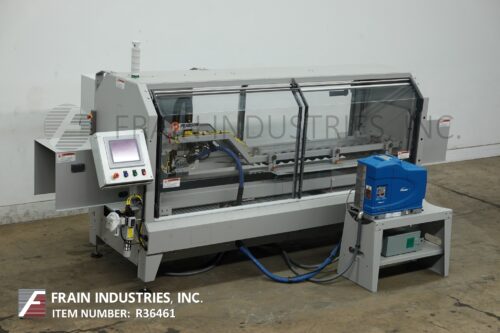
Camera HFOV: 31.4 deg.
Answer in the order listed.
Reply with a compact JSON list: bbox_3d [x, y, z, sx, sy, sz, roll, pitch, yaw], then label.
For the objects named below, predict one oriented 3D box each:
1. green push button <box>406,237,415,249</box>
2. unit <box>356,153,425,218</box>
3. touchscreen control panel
[{"bbox_3d":[1.438,0.685,7.910,0.085,0.090,0.020,-6,17,-32],"label":"green push button"},{"bbox_3d":[1.241,0.163,7.862,0.600,0.475,0.295,-6,17,-32],"label":"unit"},{"bbox_3d":[-0.976,-0.060,6.818,0.403,0.399,0.125,-6,-10,-34],"label":"touchscreen control panel"}]

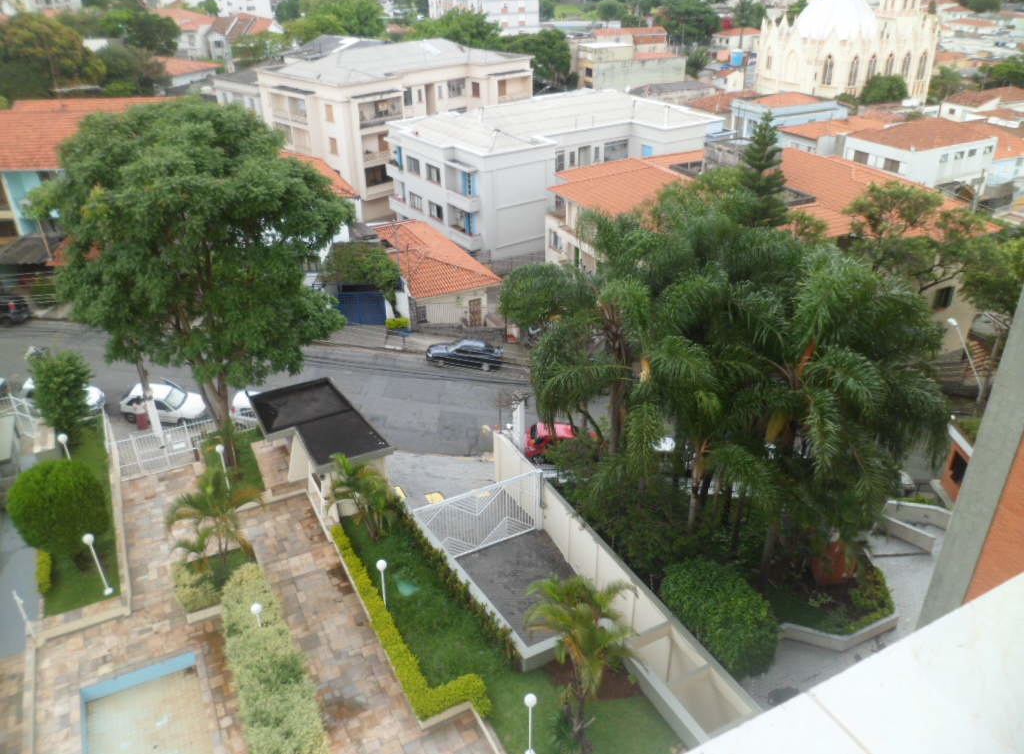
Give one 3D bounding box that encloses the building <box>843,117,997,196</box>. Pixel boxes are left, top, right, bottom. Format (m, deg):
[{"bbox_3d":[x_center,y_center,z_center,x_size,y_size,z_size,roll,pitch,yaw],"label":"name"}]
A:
[{"bbox_3d":[49.754,-27.293,94.538,14.800,8.300,9.800,-14,31,-22],"label":"building"}]

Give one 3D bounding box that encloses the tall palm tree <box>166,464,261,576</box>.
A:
[{"bbox_3d":[-9.753,5.108,25.272,2.900,3.400,2.800,-1,29,0],"label":"tall palm tree"}]

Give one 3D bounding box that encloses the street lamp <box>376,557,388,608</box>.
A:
[{"bbox_3d":[-3.990,6.487,23.798,0.330,2.220,0.330,-15,32,-24],"label":"street lamp"}]

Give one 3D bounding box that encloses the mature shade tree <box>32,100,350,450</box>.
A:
[{"bbox_3d":[-10.757,-2.488,28.455,10.200,14.600,9.800,-1,29,0],"label":"mature shade tree"}]

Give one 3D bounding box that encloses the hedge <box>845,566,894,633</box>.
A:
[{"bbox_3d":[11.726,7.428,25.747,2.500,0.800,1.750,-15,31,-23],"label":"hedge"}]

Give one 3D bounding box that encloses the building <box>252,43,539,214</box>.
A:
[{"bbox_3d":[-10.696,-27.750,82.380,27.000,13.600,15.000,-26,37,-37],"label":"building"}]

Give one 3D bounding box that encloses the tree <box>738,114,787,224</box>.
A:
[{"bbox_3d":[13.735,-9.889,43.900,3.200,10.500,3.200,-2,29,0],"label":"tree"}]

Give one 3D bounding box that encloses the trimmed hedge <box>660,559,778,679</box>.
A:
[{"bbox_3d":[6.641,7.483,23.456,2.700,2.000,3.600,-15,32,-24],"label":"trimmed hedge"}]

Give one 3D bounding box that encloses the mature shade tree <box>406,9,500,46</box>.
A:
[{"bbox_3d":[-9.751,-57.751,135.126,15.000,12.945,13.000,-3,29,-3],"label":"mature shade tree"}]

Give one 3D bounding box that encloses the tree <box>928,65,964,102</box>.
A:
[{"bbox_3d":[81.796,-55.491,146.786,6.500,7.395,6.500,13,32,24],"label":"tree"}]

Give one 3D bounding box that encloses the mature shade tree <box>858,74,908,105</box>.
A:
[{"bbox_3d":[68.861,-52.624,142.956,8.600,6.800,8.000,-1,29,0],"label":"mature shade tree"}]

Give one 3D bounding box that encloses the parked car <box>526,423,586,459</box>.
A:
[{"bbox_3d":[2.558,3.316,38.144,3.750,1.420,1.620,3,28,-6],"label":"parked car"}]

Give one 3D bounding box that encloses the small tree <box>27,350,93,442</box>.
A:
[{"bbox_3d":[-19.315,0.941,32.668,2.500,4.000,2.400,-1,29,0],"label":"small tree"}]

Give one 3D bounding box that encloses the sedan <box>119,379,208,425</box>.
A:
[{"bbox_3d":[-16.635,1.271,36.625,3.800,1.420,1.620,5,29,-1],"label":"sedan"}]

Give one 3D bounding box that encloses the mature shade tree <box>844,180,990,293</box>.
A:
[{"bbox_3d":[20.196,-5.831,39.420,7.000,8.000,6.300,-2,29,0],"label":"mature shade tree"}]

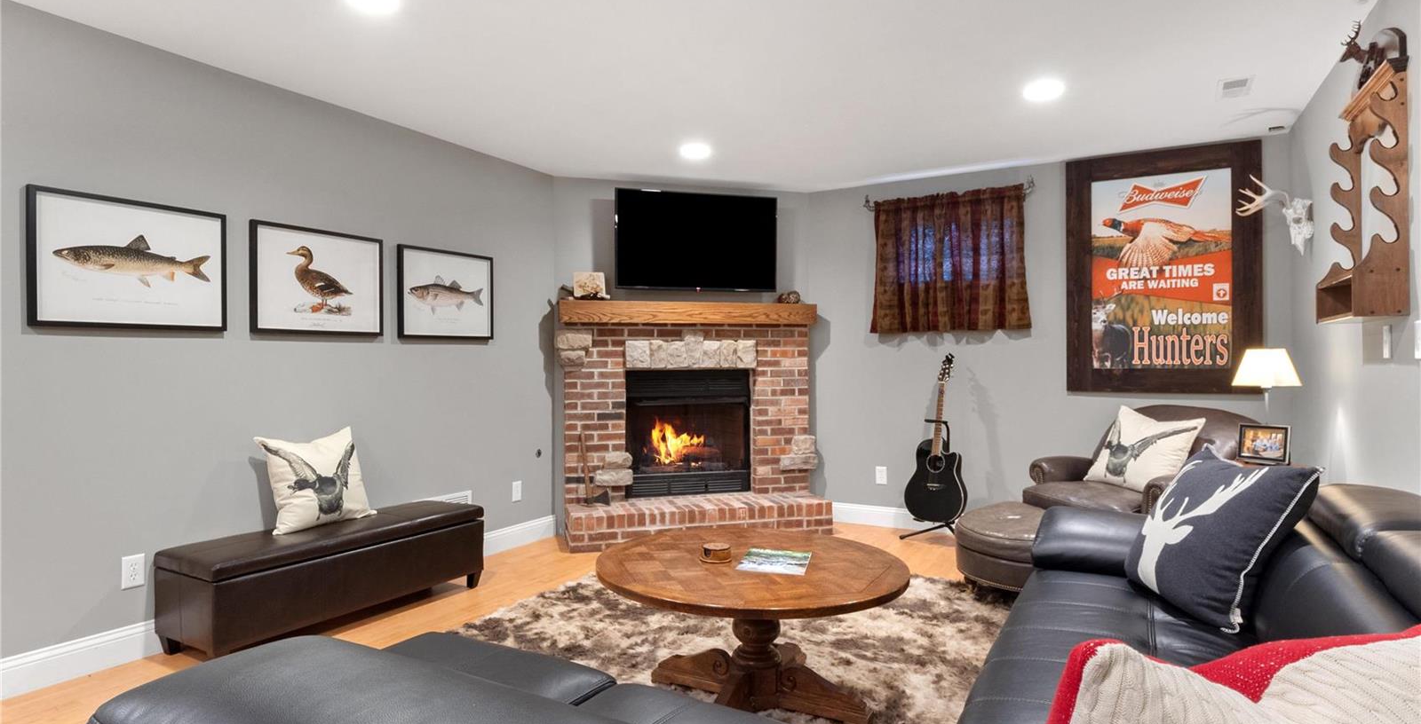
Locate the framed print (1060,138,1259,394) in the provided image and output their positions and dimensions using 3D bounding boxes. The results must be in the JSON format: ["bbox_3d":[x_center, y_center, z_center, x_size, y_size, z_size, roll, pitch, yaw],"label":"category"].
[{"bbox_3d":[2.589,-0.517,4.102,0.953,1.380,0.044,0,0,29],"label":"framed print"}]

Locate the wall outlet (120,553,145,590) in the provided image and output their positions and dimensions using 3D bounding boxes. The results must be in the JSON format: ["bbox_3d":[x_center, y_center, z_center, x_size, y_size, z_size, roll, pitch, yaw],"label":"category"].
[{"bbox_3d":[-2.205,0.802,2.714,0.007,0.117,0.070,0,0,31],"label":"wall outlet"}]

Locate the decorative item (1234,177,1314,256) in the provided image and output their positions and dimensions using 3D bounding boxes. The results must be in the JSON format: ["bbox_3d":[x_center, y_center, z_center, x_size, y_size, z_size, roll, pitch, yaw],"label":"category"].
[{"bbox_3d":[2.673,-0.686,3.383,0.292,0.356,0.376,0,0,31],"label":"decorative item"}]

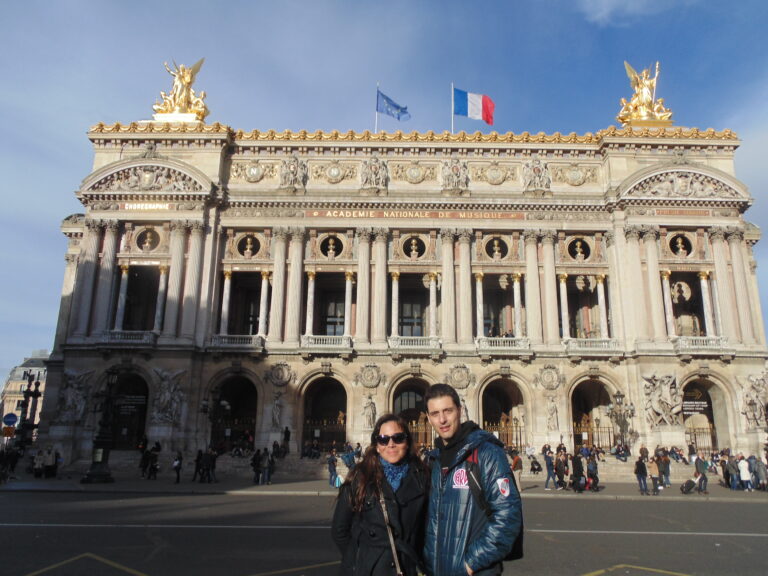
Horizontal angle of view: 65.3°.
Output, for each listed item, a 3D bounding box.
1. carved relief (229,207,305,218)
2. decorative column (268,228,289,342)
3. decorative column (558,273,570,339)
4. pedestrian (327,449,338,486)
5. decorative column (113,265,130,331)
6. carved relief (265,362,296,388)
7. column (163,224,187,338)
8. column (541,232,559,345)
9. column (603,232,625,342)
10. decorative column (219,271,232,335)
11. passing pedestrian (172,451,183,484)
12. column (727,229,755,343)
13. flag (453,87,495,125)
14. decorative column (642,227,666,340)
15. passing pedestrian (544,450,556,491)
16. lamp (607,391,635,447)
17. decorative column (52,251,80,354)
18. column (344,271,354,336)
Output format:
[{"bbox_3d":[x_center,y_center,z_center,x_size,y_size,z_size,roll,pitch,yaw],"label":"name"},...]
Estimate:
[{"bbox_3d":[-10.243,-6.554,51.951,6.674,1.044,0.300,1,-14,0],"label":"carved relief"},{"bbox_3d":[-8.912,-0.270,50.501,1.250,9.885,1.250,1,-14,0],"label":"decorative column"},{"bbox_3d":[15.289,1.521,50.784,0.700,5.688,0.700,1,-14,0],"label":"decorative column"},{"bbox_3d":[-2.276,7.992,26.573,0.520,1.657,0.420,10,-17,-33],"label":"pedestrian"},{"bbox_3d":[-21.556,0.823,49.300,0.700,5.530,0.700,1,-14,0],"label":"decorative column"},{"bbox_3d":[-8.691,7.377,50.543,2.698,2.183,0.400,1,-15,1],"label":"carved relief"},{"bbox_3d":[-17.830,-0.874,51.374,1.300,10.100,1.300,1,-15,0],"label":"column"},{"bbox_3d":[14.552,-0.104,52.823,1.300,10.100,1.300,1,-15,0],"label":"column"},{"bbox_3d":[19.662,-0.195,50.950,1.200,9.744,1.150,1,-14,0],"label":"column"},{"bbox_3d":[-14.007,1.284,52.987,0.720,5.684,0.720,1,-15,0],"label":"decorative column"},{"bbox_3d":[-10.557,9.182,30.639,0.420,1.620,0.470,1,-15,0],"label":"passing pedestrian"},{"bbox_3d":[31.196,-0.343,51.972,1.280,10.408,1.280,1,-15,1],"label":"column"},{"bbox_3d":[8.590,-17.262,57.078,3.959,3.938,1.000,1,-14,0],"label":"flag"},{"bbox_3d":[22.367,-0.372,49.207,1.250,9.771,1.250,1,-14,0],"label":"decorative column"},{"bbox_3d":[7.658,8.378,27.495,0.650,1.700,0.500,1,-15,0],"label":"passing pedestrian"},{"bbox_3d":[18.305,10.345,46.454,2.000,4.500,2.000,1,-15,0],"label":"lamp"},{"bbox_3d":[-32.003,1.379,60.356,1.400,10.288,1.300,1,-15,1],"label":"decorative column"},{"bbox_3d":[-3.192,1.391,53.586,0.743,5.966,0.743,1,-15,1],"label":"column"}]

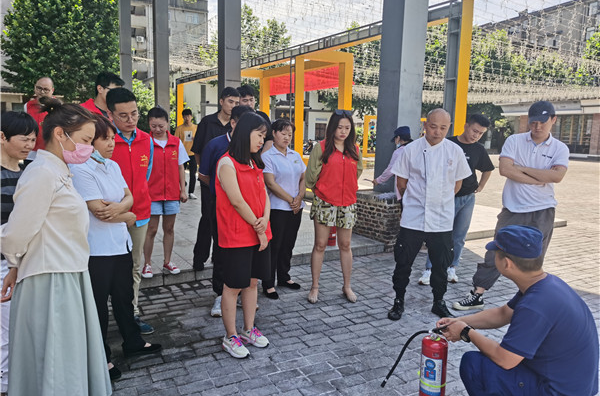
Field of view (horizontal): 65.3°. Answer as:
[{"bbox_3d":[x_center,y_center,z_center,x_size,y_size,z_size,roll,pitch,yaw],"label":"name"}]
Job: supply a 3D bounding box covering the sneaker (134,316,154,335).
[{"bbox_3d":[-1.201,0.908,3.446,0.285,0.110,0.105,5,9,23],"label":"sneaker"}]

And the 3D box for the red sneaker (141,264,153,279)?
[{"bbox_3d":[-1.408,0.642,4.305,0.095,0.100,0.240,-1,10,-20],"label":"red sneaker"}]

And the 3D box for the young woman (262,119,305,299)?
[{"bbox_3d":[-0.133,0.086,4.196,0.430,1.560,0.350,-4,10,-33],"label":"young woman"}]

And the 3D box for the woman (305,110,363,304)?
[{"bbox_3d":[0.309,0.068,4.104,0.490,1.640,0.360,-1,9,-18],"label":"woman"}]

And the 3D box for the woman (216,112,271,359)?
[{"bbox_3d":[-0.365,0.234,3.097,0.330,1.570,0.410,9,11,36],"label":"woman"}]

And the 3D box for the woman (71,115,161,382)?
[{"bbox_3d":[-1.098,0.266,2.838,0.430,1.520,0.460,7,10,27],"label":"woman"}]

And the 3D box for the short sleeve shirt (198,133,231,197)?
[{"bbox_3d":[-0.515,-0.161,3.658,0.340,0.660,0.500,10,12,41],"label":"short sleeve shirt"}]

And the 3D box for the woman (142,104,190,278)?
[{"bbox_3d":[-1.254,-0.063,4.283,0.440,1.510,0.300,-2,10,-26],"label":"woman"}]

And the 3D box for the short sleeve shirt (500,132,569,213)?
[{"bbox_3d":[2.090,-0.233,4.191,0.540,0.680,0.330,7,10,29],"label":"short sleeve shirt"}]

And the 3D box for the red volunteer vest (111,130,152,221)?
[{"bbox_3d":[-1.196,-0.165,3.319,0.420,0.670,0.270,-5,11,-37],"label":"red volunteer vest"}]

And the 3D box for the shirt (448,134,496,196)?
[{"bbox_3d":[1.692,-0.328,4.800,0.540,0.640,0.280,8,11,18],"label":"shirt"}]

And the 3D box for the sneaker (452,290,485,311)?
[{"bbox_3d":[1.456,0.869,4.025,0.290,0.140,0.105,-1,9,-14],"label":"sneaker"}]

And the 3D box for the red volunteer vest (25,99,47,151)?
[{"bbox_3d":[-2.407,-0.691,4.400,0.440,0.570,0.270,-2,9,-20],"label":"red volunteer vest"}]

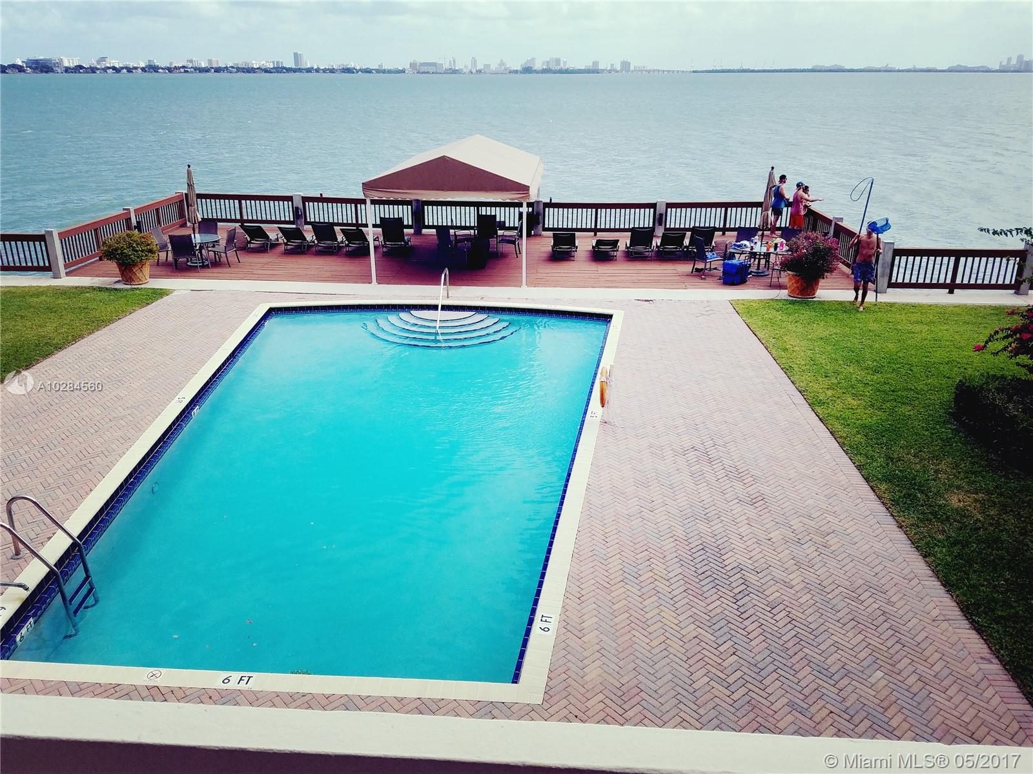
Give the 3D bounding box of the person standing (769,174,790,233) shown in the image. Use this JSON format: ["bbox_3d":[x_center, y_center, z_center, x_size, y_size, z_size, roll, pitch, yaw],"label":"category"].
[{"bbox_3d":[8.175,-5.646,24.154,0.400,1.839,0.480,-7,23,-17],"label":"person standing"}]

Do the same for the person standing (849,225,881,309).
[{"bbox_3d":[7.556,-2.643,16.826,0.620,1.792,0.520,7,23,17],"label":"person standing"}]

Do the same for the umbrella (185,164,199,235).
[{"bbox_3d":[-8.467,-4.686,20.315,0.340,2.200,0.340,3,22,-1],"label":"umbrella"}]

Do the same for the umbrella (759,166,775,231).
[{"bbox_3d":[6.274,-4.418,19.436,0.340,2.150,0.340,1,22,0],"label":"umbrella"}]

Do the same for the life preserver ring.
[{"bbox_3d":[1.257,0.000,11.142,0.115,0.600,0.600,4,22,10],"label":"life preserver ring"}]

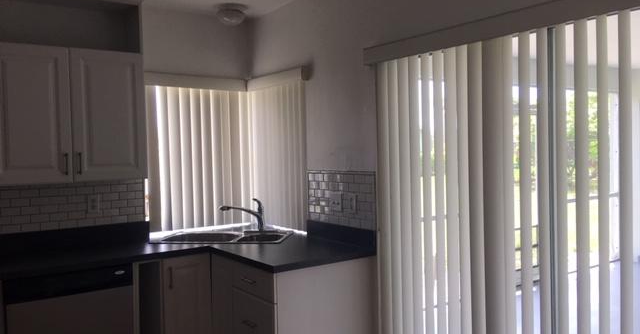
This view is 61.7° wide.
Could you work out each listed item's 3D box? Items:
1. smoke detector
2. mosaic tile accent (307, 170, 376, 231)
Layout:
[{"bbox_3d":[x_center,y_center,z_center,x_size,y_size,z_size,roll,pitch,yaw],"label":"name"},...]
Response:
[{"bbox_3d":[-0.585,-1.005,3.592,0.200,0.115,0.200,-1,2,0],"label":"smoke detector"},{"bbox_3d":[0.112,0.185,3.148,0.020,0.322,0.655,-3,2,-35],"label":"mosaic tile accent"}]

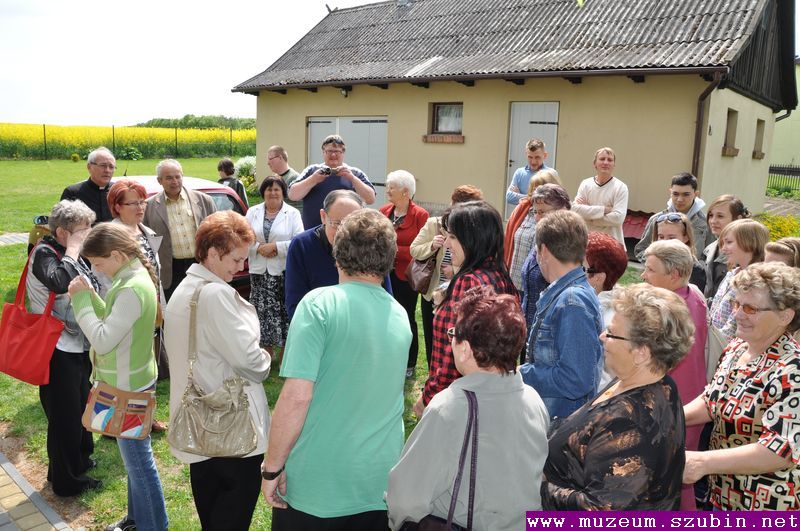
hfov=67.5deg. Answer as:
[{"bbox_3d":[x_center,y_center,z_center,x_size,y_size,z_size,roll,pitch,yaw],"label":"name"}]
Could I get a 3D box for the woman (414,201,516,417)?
[{"bbox_3d":[0.265,0.558,2.591,0.400,1.670,0.480,8,13,26],"label":"woman"}]

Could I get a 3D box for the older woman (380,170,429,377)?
[{"bbox_3d":[0.034,0.099,4.806,0.500,1.650,0.340,9,14,30],"label":"older woman"}]

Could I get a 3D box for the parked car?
[{"bbox_3d":[-3.050,-0.405,7.200,1.660,1.430,3.850,-6,14,-34],"label":"parked car"}]

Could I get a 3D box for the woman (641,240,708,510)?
[{"bbox_3d":[1.202,0.646,2.839,0.360,1.550,0.500,5,12,14],"label":"woman"}]

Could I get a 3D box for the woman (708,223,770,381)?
[{"bbox_3d":[1.809,0.527,3.362,0.340,1.580,0.480,4,12,8],"label":"woman"}]

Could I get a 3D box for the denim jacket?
[{"bbox_3d":[0.636,0.299,2.360,0.370,0.610,0.480,4,12,11],"label":"denim jacket"}]

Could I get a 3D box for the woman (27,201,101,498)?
[{"bbox_3d":[-1.745,0.437,3.152,0.420,1.550,0.500,-6,14,-34],"label":"woman"}]

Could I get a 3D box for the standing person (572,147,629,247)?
[{"bbox_3d":[1.880,-0.238,5.784,0.550,1.770,0.360,6,13,16],"label":"standing person"}]

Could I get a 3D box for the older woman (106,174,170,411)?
[{"bbox_3d":[-1.661,0.278,3.787,0.360,1.630,0.500,6,13,19],"label":"older woman"}]

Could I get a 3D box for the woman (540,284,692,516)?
[{"bbox_3d":[0.600,0.819,1.735,0.430,1.580,0.530,6,13,17],"label":"woman"}]

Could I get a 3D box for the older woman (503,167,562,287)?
[{"bbox_3d":[0.943,0.158,4.219,0.360,1.650,0.520,-9,16,-43],"label":"older woman"}]

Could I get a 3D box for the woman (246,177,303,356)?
[{"bbox_3d":[-1.033,0.084,4.863,0.500,1.580,0.320,3,12,3],"label":"woman"}]

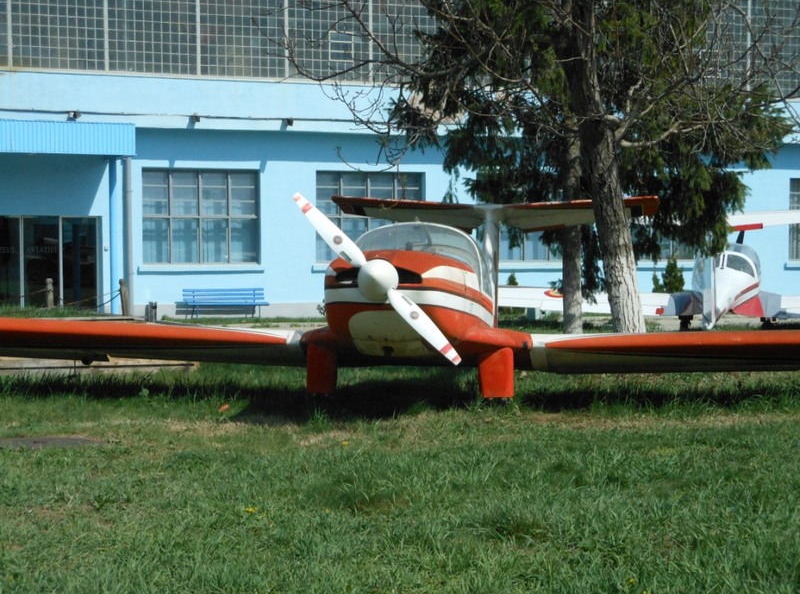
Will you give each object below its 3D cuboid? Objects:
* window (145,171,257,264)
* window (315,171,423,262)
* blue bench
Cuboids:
[{"bbox_3d":[-4.840,-1.954,42.602,2.936,2.329,0.200,-1,2,-21],"label":"window"},{"bbox_3d":[-0.771,-2.007,44.185,2.931,2.300,0.200,-1,2,-21],"label":"window"},{"bbox_3d":[-4.151,0.176,42.170,2.017,0.751,0.600,-1,2,-21],"label":"blue bench"}]

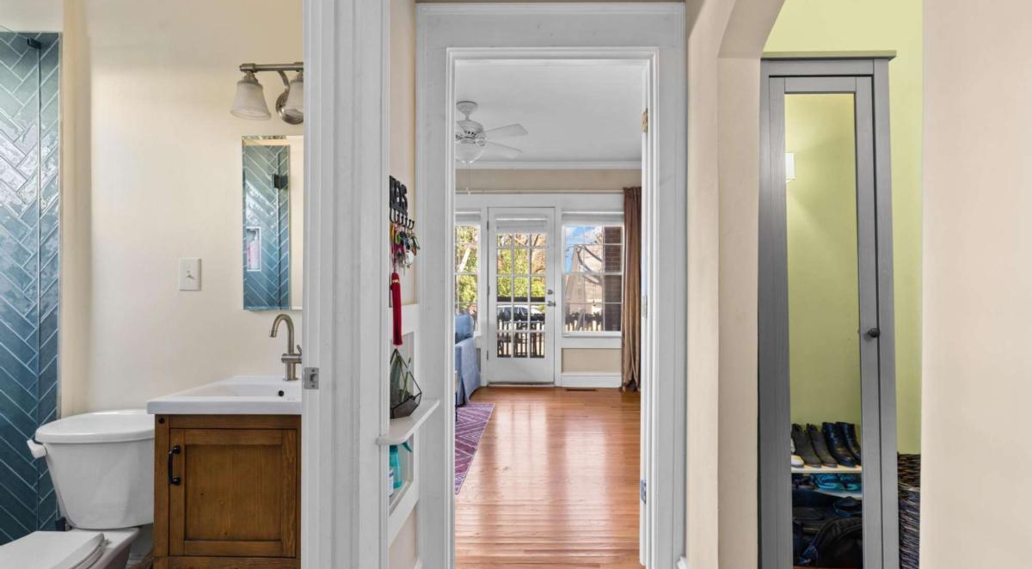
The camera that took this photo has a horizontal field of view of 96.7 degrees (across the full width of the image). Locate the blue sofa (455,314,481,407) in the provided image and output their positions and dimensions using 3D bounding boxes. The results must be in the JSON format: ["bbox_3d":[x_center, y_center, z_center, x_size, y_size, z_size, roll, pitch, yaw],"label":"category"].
[{"bbox_3d":[-1.400,0.765,4.930,1.950,0.870,0.880,0,0,0],"label":"blue sofa"}]

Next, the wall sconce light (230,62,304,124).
[{"bbox_3d":[-0.788,-0.637,1.550,0.305,0.210,0.185,0,0,0],"label":"wall sconce light"}]

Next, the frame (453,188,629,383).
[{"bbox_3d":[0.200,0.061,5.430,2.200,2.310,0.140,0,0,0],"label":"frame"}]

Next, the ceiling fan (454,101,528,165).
[{"bbox_3d":[-0.400,-1.190,3.600,1.060,0.490,1.060,0,0,0],"label":"ceiling fan"}]

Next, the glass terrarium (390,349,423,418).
[{"bbox_3d":[-0.410,0.337,1.585,0.165,0.225,0.165,0,0,0],"label":"glass terrarium"}]

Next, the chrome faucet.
[{"bbox_3d":[-0.775,0.217,1.550,0.095,0.235,0.155,0,0,0],"label":"chrome faucet"}]

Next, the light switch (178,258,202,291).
[{"bbox_3d":[-1.160,-0.034,1.632,0.073,0.116,0.015,0,0,0],"label":"light switch"}]

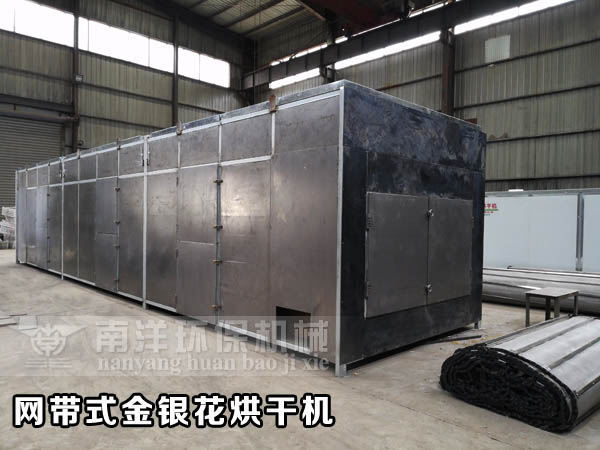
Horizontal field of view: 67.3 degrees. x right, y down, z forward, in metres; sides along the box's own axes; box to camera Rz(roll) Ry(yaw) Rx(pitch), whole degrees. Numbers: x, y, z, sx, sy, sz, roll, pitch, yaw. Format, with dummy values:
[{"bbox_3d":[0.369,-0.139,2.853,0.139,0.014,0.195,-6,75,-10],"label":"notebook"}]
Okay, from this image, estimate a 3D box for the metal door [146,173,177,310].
[{"bbox_3d":[-2.046,0.226,6.704,0.050,1.962,0.944,0,1,-44],"label":"metal door"}]

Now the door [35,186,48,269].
[{"bbox_3d":[-6.411,0.081,11.255,0.050,2.070,0.933,0,1,-44],"label":"door"}]

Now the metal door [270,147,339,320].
[{"bbox_3d":[0.021,0.211,4.460,0.050,1.859,0.922,0,2,-44],"label":"metal door"}]

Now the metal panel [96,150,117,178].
[{"bbox_3d":[-3.478,-1.084,8.199,0.050,0.471,0.883,0,1,-44],"label":"metal panel"}]

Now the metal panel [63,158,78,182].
[{"bbox_3d":[-4.946,-1.166,9.762,0.050,0.492,0.969,0,1,-44],"label":"metal panel"}]

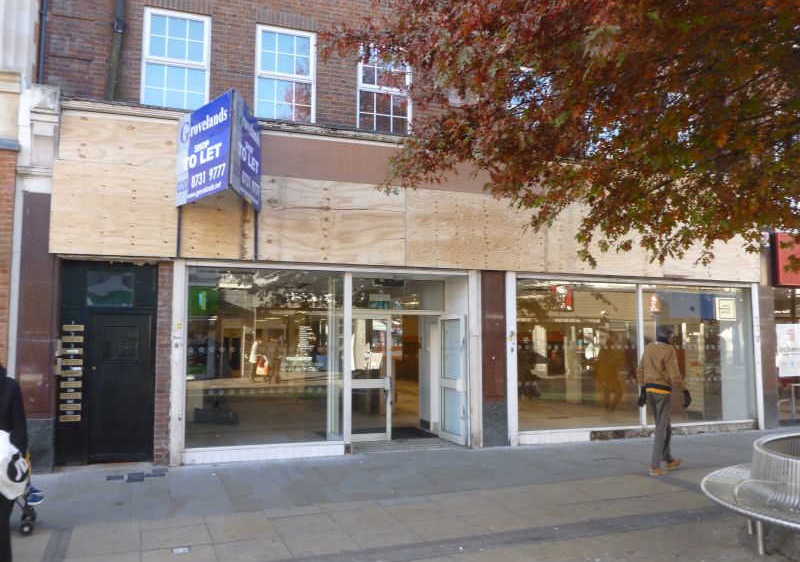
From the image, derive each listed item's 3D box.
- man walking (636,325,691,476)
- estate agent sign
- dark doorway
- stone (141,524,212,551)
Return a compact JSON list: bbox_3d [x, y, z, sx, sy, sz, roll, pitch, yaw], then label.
[{"bbox_3d":[3.443,1.530,8.473,0.600,1.881,0.520,2,-5,-22],"label":"man walking"},{"bbox_3d":[-2.244,-1.630,8.264,1.109,1.192,1.349,2,-5,-20],"label":"estate agent sign"},{"bbox_3d":[-3.678,1.419,8.626,0.780,1.940,0.100,2,-5,-20],"label":"dark doorway"},{"bbox_3d":[-1.972,2.276,5.685,0.571,0.050,0.570,2,-4,-22],"label":"stone"}]

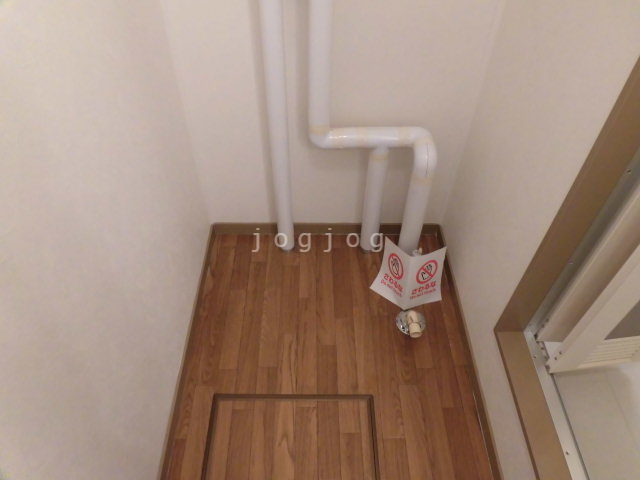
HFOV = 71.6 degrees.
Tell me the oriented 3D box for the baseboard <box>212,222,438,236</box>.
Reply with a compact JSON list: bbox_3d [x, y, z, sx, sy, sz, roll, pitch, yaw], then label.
[{"bbox_3d":[0.024,-0.044,1.662,0.841,0.062,0.012,0,47,0],"label":"baseboard"}]

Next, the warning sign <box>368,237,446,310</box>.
[{"bbox_3d":[0.291,0.106,1.415,0.241,0.224,0.158,10,48,9],"label":"warning sign"}]

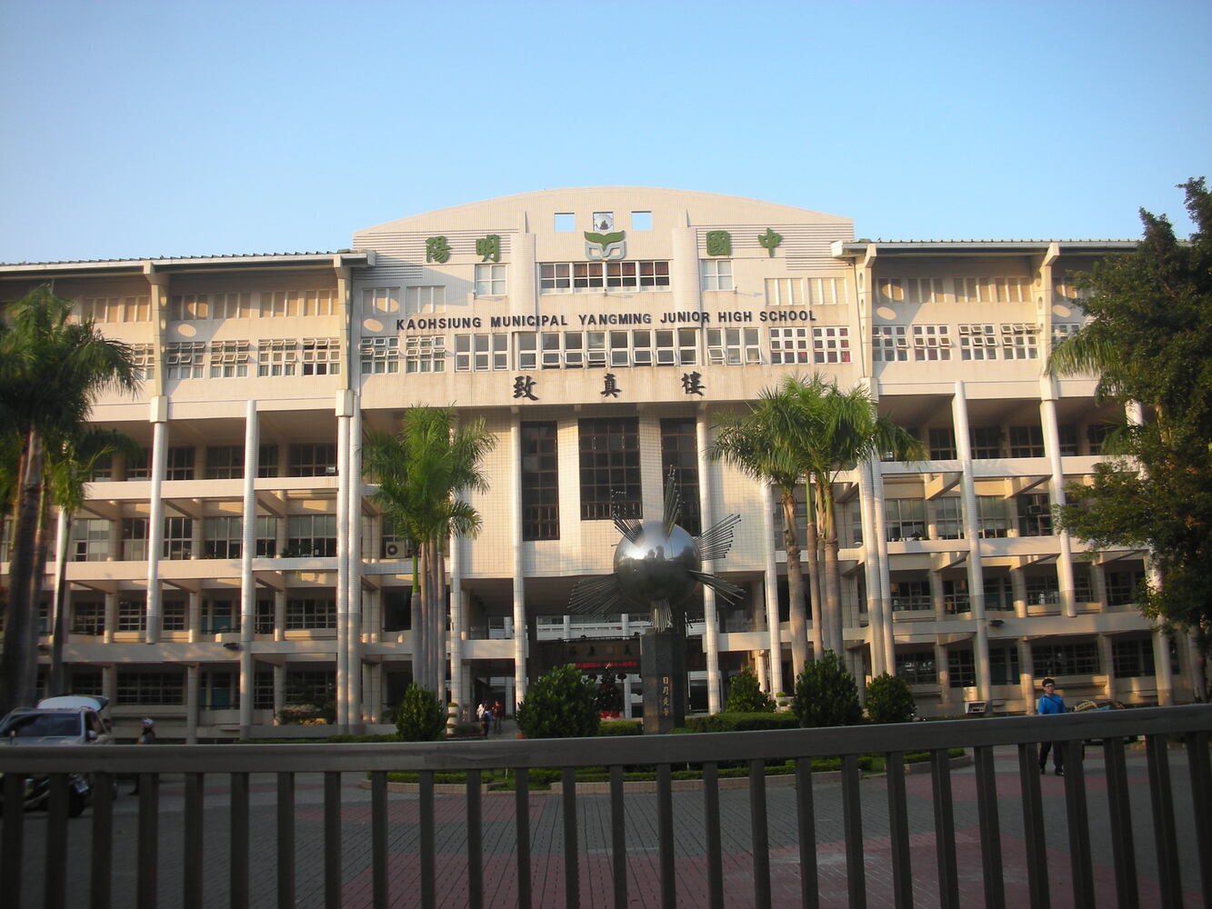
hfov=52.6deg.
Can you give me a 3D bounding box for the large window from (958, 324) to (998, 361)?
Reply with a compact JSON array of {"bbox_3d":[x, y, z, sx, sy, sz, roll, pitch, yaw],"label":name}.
[{"bbox_3d":[17.980,-5.416,59.140,1.850,1.840,0.200,-1,-12,-2],"label":"large window"}]

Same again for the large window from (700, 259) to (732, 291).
[{"bbox_3d":[5.365,-8.766,59.857,1.532,1.664,0.200,-1,-13,-2],"label":"large window"}]

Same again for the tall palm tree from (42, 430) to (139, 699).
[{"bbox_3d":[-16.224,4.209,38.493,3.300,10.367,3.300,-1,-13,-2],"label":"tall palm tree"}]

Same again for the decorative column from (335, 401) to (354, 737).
[{"bbox_3d":[-11.934,4.794,56.019,0.720,16.023,0.750,-1,-11,-2],"label":"decorative column"}]

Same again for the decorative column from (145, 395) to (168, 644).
[{"bbox_3d":[-20.576,2.971,56.125,0.600,11.531,0.800,-1,-13,-2],"label":"decorative column"}]

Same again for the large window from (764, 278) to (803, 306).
[{"bbox_3d":[8.677,-7.930,59.957,1.863,1.405,0.200,-1,-11,-2],"label":"large window"}]

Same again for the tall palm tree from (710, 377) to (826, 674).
[{"bbox_3d":[5.831,3.474,44.527,4.100,13.033,4.100,-1,-13,-2],"label":"tall palm tree"}]

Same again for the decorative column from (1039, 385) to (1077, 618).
[{"bbox_3d":[21.692,2.182,58.577,0.520,11.178,0.600,-1,-11,-2],"label":"decorative column"}]

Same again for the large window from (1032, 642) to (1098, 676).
[{"bbox_3d":[24.067,10.743,64.213,3.369,1.612,0.200,-1,-11,-2],"label":"large window"}]

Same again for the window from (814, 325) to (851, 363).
[{"bbox_3d":[10.871,-5.278,58.873,1.800,1.840,0.200,-1,-12,-2],"label":"window"}]

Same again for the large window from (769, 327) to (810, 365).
[{"bbox_3d":[8.812,-5.202,58.789,1.840,1.840,0.200,-1,-12,-2],"label":"large window"}]

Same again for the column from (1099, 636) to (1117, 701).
[{"bbox_3d":[26.281,11.240,63.987,0.650,3.506,0.650,-1,-11,-2],"label":"column"}]

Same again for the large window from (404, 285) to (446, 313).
[{"bbox_3d":[-8.667,-7.439,58.962,1.952,1.373,0.150,-1,-11,-2],"label":"large window"}]

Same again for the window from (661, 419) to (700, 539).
[{"bbox_3d":[3.679,1.111,59.898,1.948,5.899,0.200,-1,-13,-2],"label":"window"}]

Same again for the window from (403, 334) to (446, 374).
[{"bbox_3d":[-8.628,-4.780,58.659,1.892,1.809,0.200,-1,-11,-2],"label":"window"}]

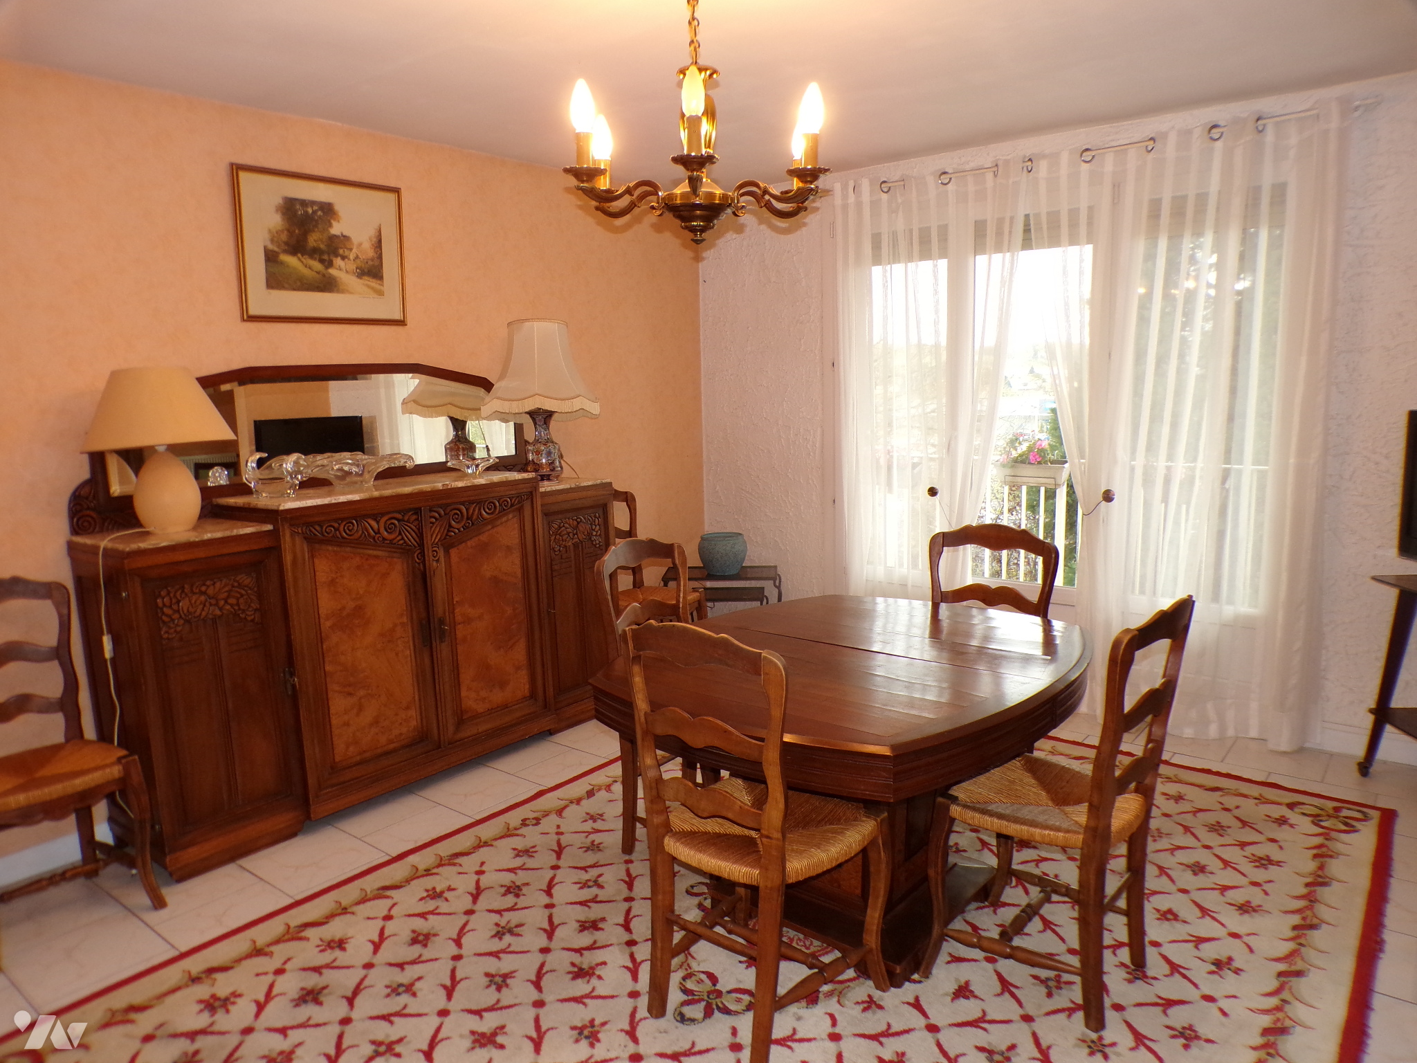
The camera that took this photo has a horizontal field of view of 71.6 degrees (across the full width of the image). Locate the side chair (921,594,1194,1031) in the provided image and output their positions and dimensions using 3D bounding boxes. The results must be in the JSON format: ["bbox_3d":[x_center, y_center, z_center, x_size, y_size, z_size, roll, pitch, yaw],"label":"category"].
[{"bbox_3d":[0.846,0.631,2.432,0.500,0.985,0.470,7,12,41],"label":"side chair"}]

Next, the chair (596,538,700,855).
[{"bbox_3d":[-0.032,0.546,3.099,0.500,0.985,0.470,7,13,43],"label":"chair"}]

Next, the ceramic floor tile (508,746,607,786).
[{"bbox_3d":[-0.529,0.942,3.847,0.333,0.010,0.333,6,12,39],"label":"ceramic floor tile"}]

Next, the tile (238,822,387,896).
[{"bbox_3d":[-1.278,1.066,3.182,0.333,0.010,0.333,6,12,39],"label":"tile"}]

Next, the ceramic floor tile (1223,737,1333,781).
[{"bbox_3d":[2.205,0.884,3.802,0.333,0.010,0.333,6,12,39],"label":"ceramic floor tile"}]

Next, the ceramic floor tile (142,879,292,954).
[{"bbox_3d":[-1.361,1.125,2.824,0.333,0.010,0.333,6,12,39],"label":"ceramic floor tile"}]

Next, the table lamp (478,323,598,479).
[{"bbox_3d":[-0.761,-0.574,4.425,0.530,0.700,0.530,-1,9,0],"label":"table lamp"}]

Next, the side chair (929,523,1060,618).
[{"bbox_3d":[0.824,0.514,3.170,0.470,0.985,0.500,5,11,35],"label":"side chair"}]

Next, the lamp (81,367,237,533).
[{"bbox_3d":[-1.790,-0.260,3.204,0.445,0.515,0.445,6,12,39],"label":"lamp"}]

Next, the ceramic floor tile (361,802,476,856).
[{"bbox_3d":[-0.945,1.034,3.335,0.333,0.010,0.333,6,12,39],"label":"ceramic floor tile"}]

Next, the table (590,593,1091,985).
[{"bbox_3d":[0.395,0.702,2.815,1.130,0.745,1.325,6,12,39],"label":"table"}]

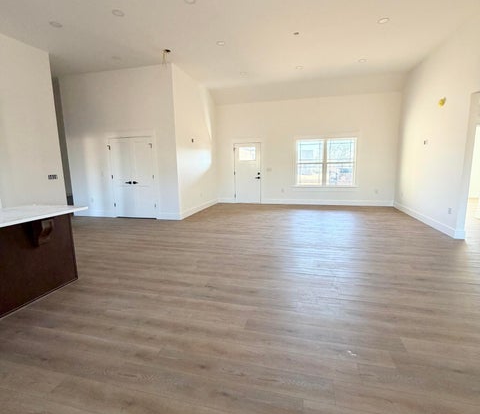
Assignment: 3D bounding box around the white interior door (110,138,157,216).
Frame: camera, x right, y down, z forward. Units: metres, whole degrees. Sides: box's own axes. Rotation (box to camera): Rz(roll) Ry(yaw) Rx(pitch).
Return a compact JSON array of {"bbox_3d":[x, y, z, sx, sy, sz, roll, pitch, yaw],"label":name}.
[{"bbox_3d":[-2.727,-0.721,6.651,1.220,2.030,0.050,1,10,14],"label":"white interior door"}]

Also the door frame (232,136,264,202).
[{"bbox_3d":[0.279,-1.196,8.713,1.100,2.200,0.110,1,10,14],"label":"door frame"}]

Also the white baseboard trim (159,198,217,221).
[{"bbox_3d":[-1.383,0.020,7.863,0.591,0.140,2.813,1,10,14],"label":"white baseboard trim"}]

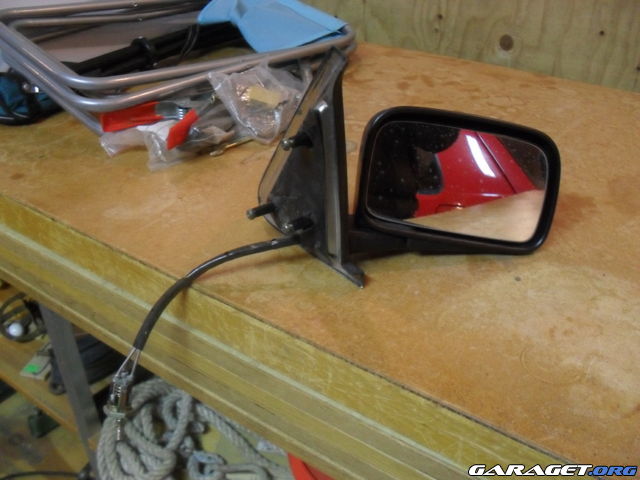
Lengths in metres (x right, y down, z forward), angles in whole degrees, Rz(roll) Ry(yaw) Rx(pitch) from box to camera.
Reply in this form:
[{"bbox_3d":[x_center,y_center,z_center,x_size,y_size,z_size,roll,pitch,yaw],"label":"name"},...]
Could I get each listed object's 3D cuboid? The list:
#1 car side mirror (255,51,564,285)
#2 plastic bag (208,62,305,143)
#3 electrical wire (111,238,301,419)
[{"bbox_3d":[0.070,-0.085,0.584,0.288,0.203,0.140,-5,31,-4],"label":"car side mirror"},{"bbox_3d":[-0.083,-0.202,0.913,0.138,0.070,0.135,-5,31,-4],"label":"plastic bag"},{"bbox_3d":[-0.107,0.082,0.612,0.195,0.162,0.035,-14,33,-19],"label":"electrical wire"}]

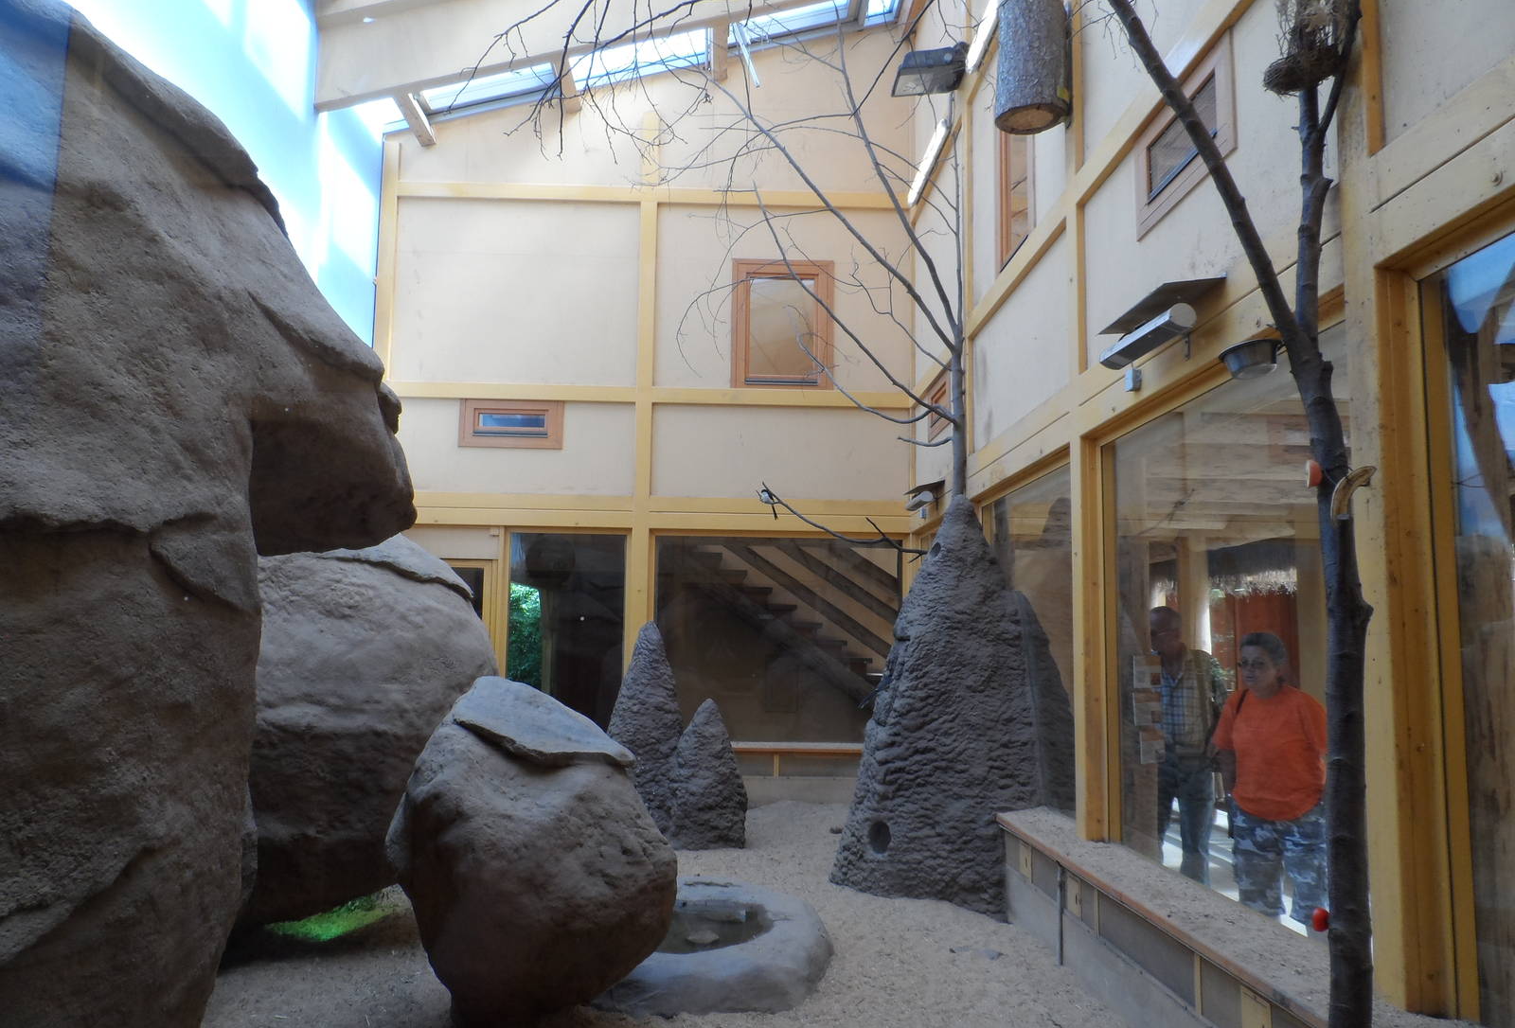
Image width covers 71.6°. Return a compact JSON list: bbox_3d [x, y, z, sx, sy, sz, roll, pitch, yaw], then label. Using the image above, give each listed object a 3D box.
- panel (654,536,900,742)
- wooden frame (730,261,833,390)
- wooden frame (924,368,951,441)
[{"bbox_3d":[0.196,1.139,9.621,2.263,1.867,0.040,1,-6,-2],"label":"panel"},{"bbox_3d":[0.243,-1.783,9.889,0.964,1.245,0.070,1,-6,-2],"label":"wooden frame"},{"bbox_3d":[1.506,-0.864,8.614,0.070,0.420,0.876,1,-6,-2],"label":"wooden frame"}]

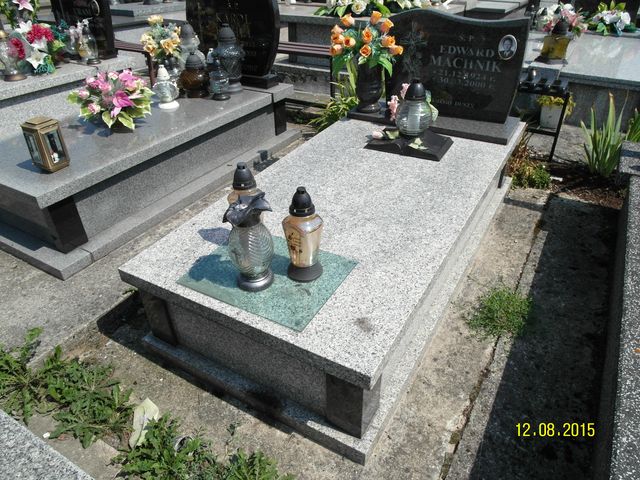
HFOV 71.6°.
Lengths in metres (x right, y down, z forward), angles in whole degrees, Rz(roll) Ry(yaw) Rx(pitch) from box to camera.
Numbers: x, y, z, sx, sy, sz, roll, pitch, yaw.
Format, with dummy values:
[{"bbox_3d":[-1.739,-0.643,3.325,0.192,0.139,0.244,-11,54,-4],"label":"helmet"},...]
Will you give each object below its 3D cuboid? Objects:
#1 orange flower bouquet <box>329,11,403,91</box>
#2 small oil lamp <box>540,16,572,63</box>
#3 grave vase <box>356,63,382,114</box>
[{"bbox_3d":[0.268,-1.103,2.552,0.406,0.376,0.376,-2,32,1],"label":"orange flower bouquet"},{"bbox_3d":[1.908,-1.612,3.573,0.188,0.327,0.188,16,37,27],"label":"small oil lamp"},{"bbox_3d":[0.308,-0.915,2.684,0.153,0.277,0.153,16,37,27],"label":"grave vase"}]

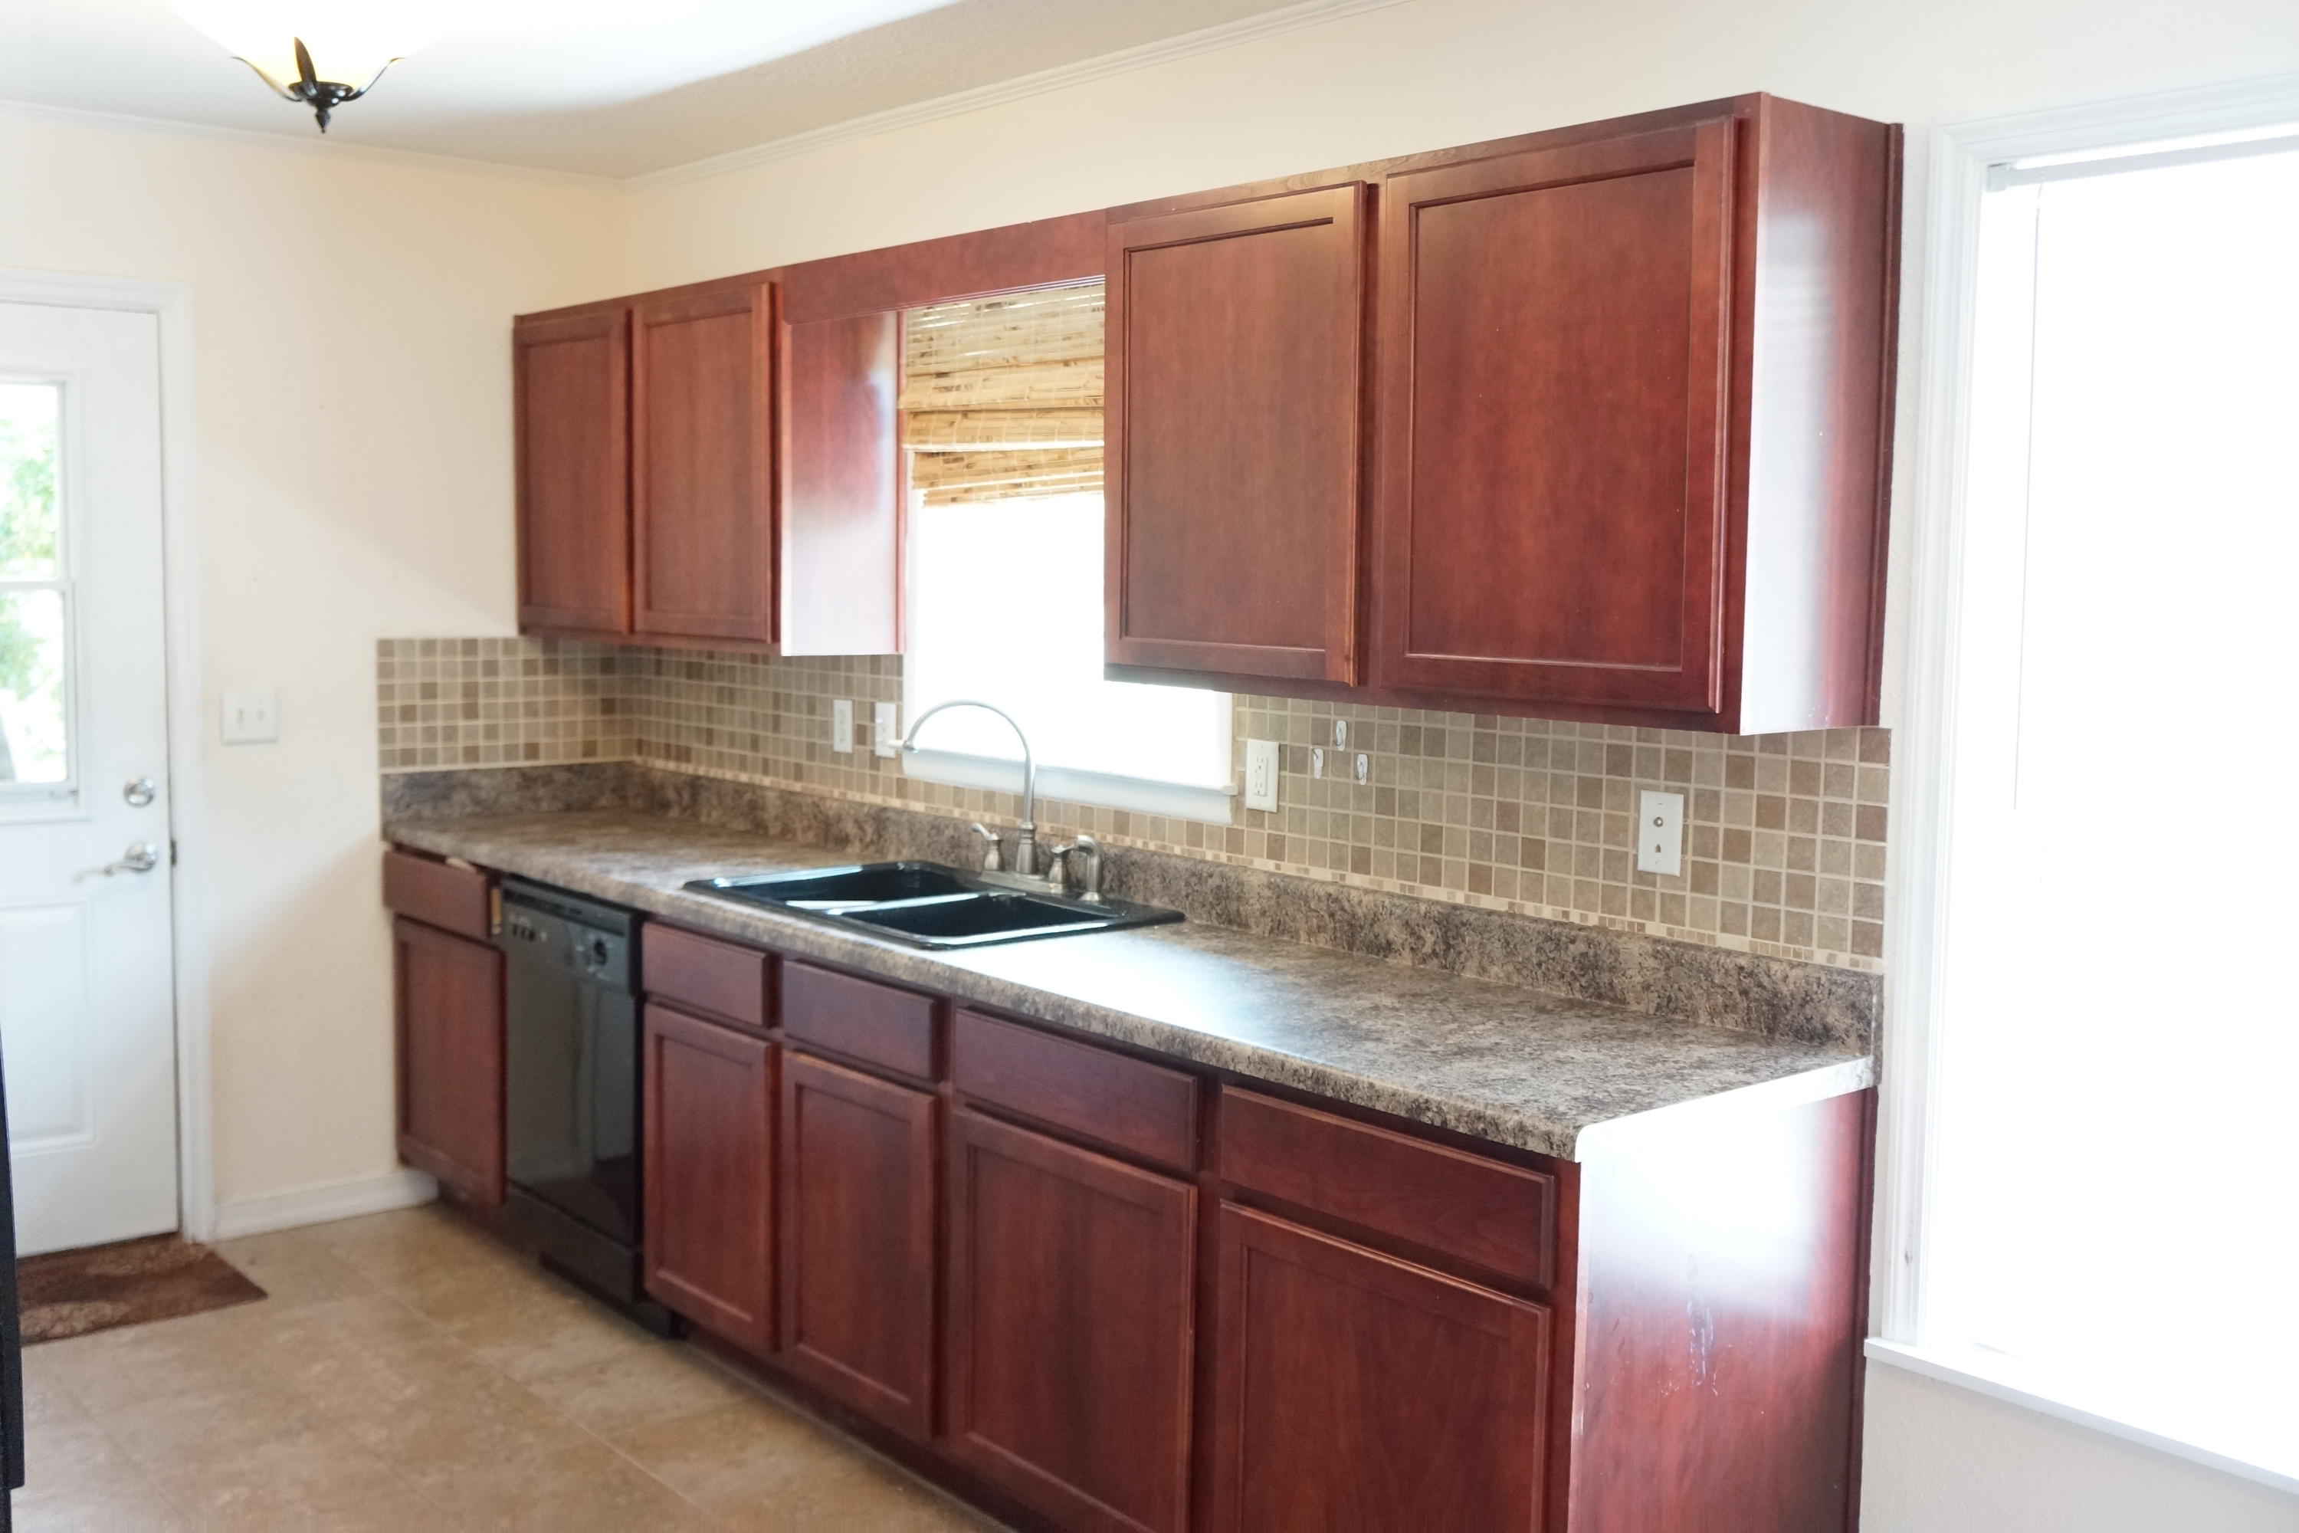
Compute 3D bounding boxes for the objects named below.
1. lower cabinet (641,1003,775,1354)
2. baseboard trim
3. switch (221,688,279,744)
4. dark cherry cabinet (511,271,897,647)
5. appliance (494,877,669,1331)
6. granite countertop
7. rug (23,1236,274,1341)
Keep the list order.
[{"bbox_3d":[-0.584,0.730,4.045,0.597,0.560,0.483,-4,7,-41],"label":"lower cabinet"},{"bbox_3d":[-1.911,1.008,4.905,0.515,0.085,0.016,-4,7,-41],"label":"baseboard trim"},{"bbox_3d":[-2.004,-0.113,4.705,0.120,0.121,0.012,-4,7,-41],"label":"switch"},{"bbox_3d":[-1.021,-0.652,4.710,0.320,0.762,1.213,-4,7,-41],"label":"dark cherry cabinet"},{"bbox_3d":[-0.947,0.670,4.462,0.610,0.860,0.605,-4,7,-41],"label":"appliance"},{"bbox_3d":[-0.417,0.274,3.849,0.637,0.043,3.446,-4,7,-41],"label":"granite countertop"},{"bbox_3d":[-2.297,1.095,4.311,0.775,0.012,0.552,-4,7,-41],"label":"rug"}]

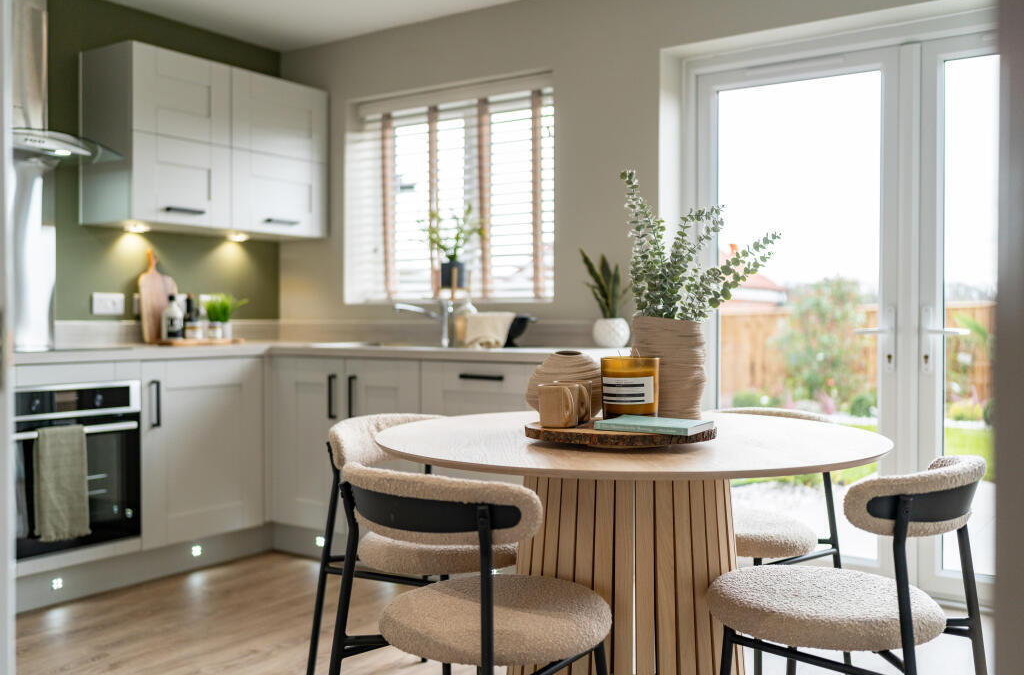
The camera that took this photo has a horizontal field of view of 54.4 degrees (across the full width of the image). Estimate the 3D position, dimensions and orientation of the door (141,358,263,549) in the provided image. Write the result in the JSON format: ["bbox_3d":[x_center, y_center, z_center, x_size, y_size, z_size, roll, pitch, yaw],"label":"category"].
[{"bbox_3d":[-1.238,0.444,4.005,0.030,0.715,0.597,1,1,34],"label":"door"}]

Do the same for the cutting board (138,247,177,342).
[{"bbox_3d":[-1.577,-0.184,4.470,0.024,0.435,0.205,-11,-6,35],"label":"cutting board"}]

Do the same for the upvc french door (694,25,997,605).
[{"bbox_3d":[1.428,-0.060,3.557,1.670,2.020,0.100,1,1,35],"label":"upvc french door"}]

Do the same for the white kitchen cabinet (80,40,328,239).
[{"bbox_3d":[-1.362,-0.838,4.541,0.363,0.720,1.080,1,1,35],"label":"white kitchen cabinet"}]

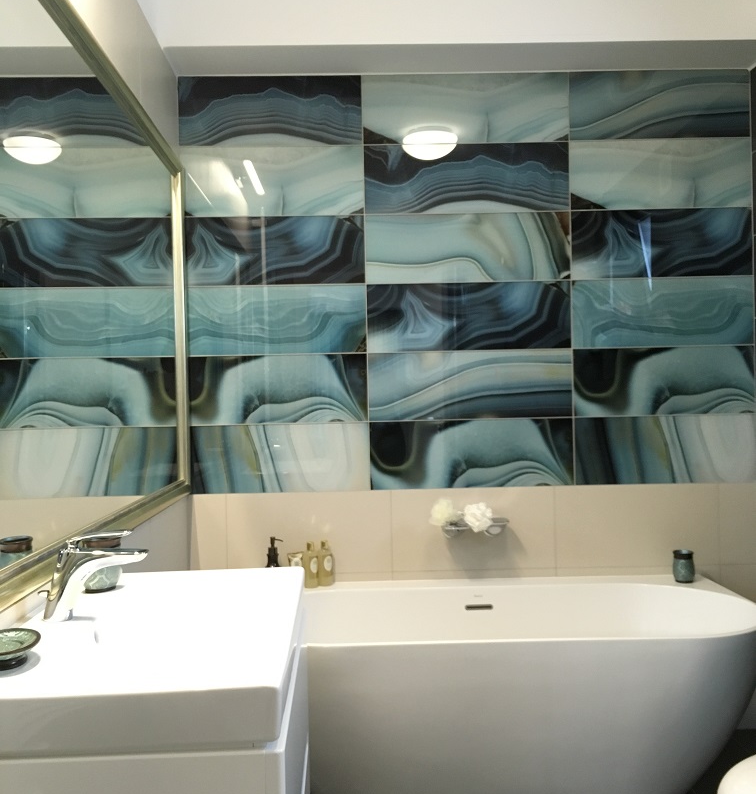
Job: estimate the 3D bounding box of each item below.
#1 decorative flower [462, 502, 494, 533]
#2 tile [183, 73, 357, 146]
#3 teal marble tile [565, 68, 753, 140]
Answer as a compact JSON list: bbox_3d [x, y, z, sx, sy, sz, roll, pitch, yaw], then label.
[{"bbox_3d":[0.357,0.428,2.998,0.102,0.105,0.095,-1,1,-1],"label":"decorative flower"},{"bbox_3d":[-0.385,-1.031,3.054,0.658,0.249,0.010,-1,1,-1],"label":"tile"},{"bbox_3d":[1.026,-1.060,3.073,0.663,0.249,0.010,-1,1,-1],"label":"teal marble tile"}]

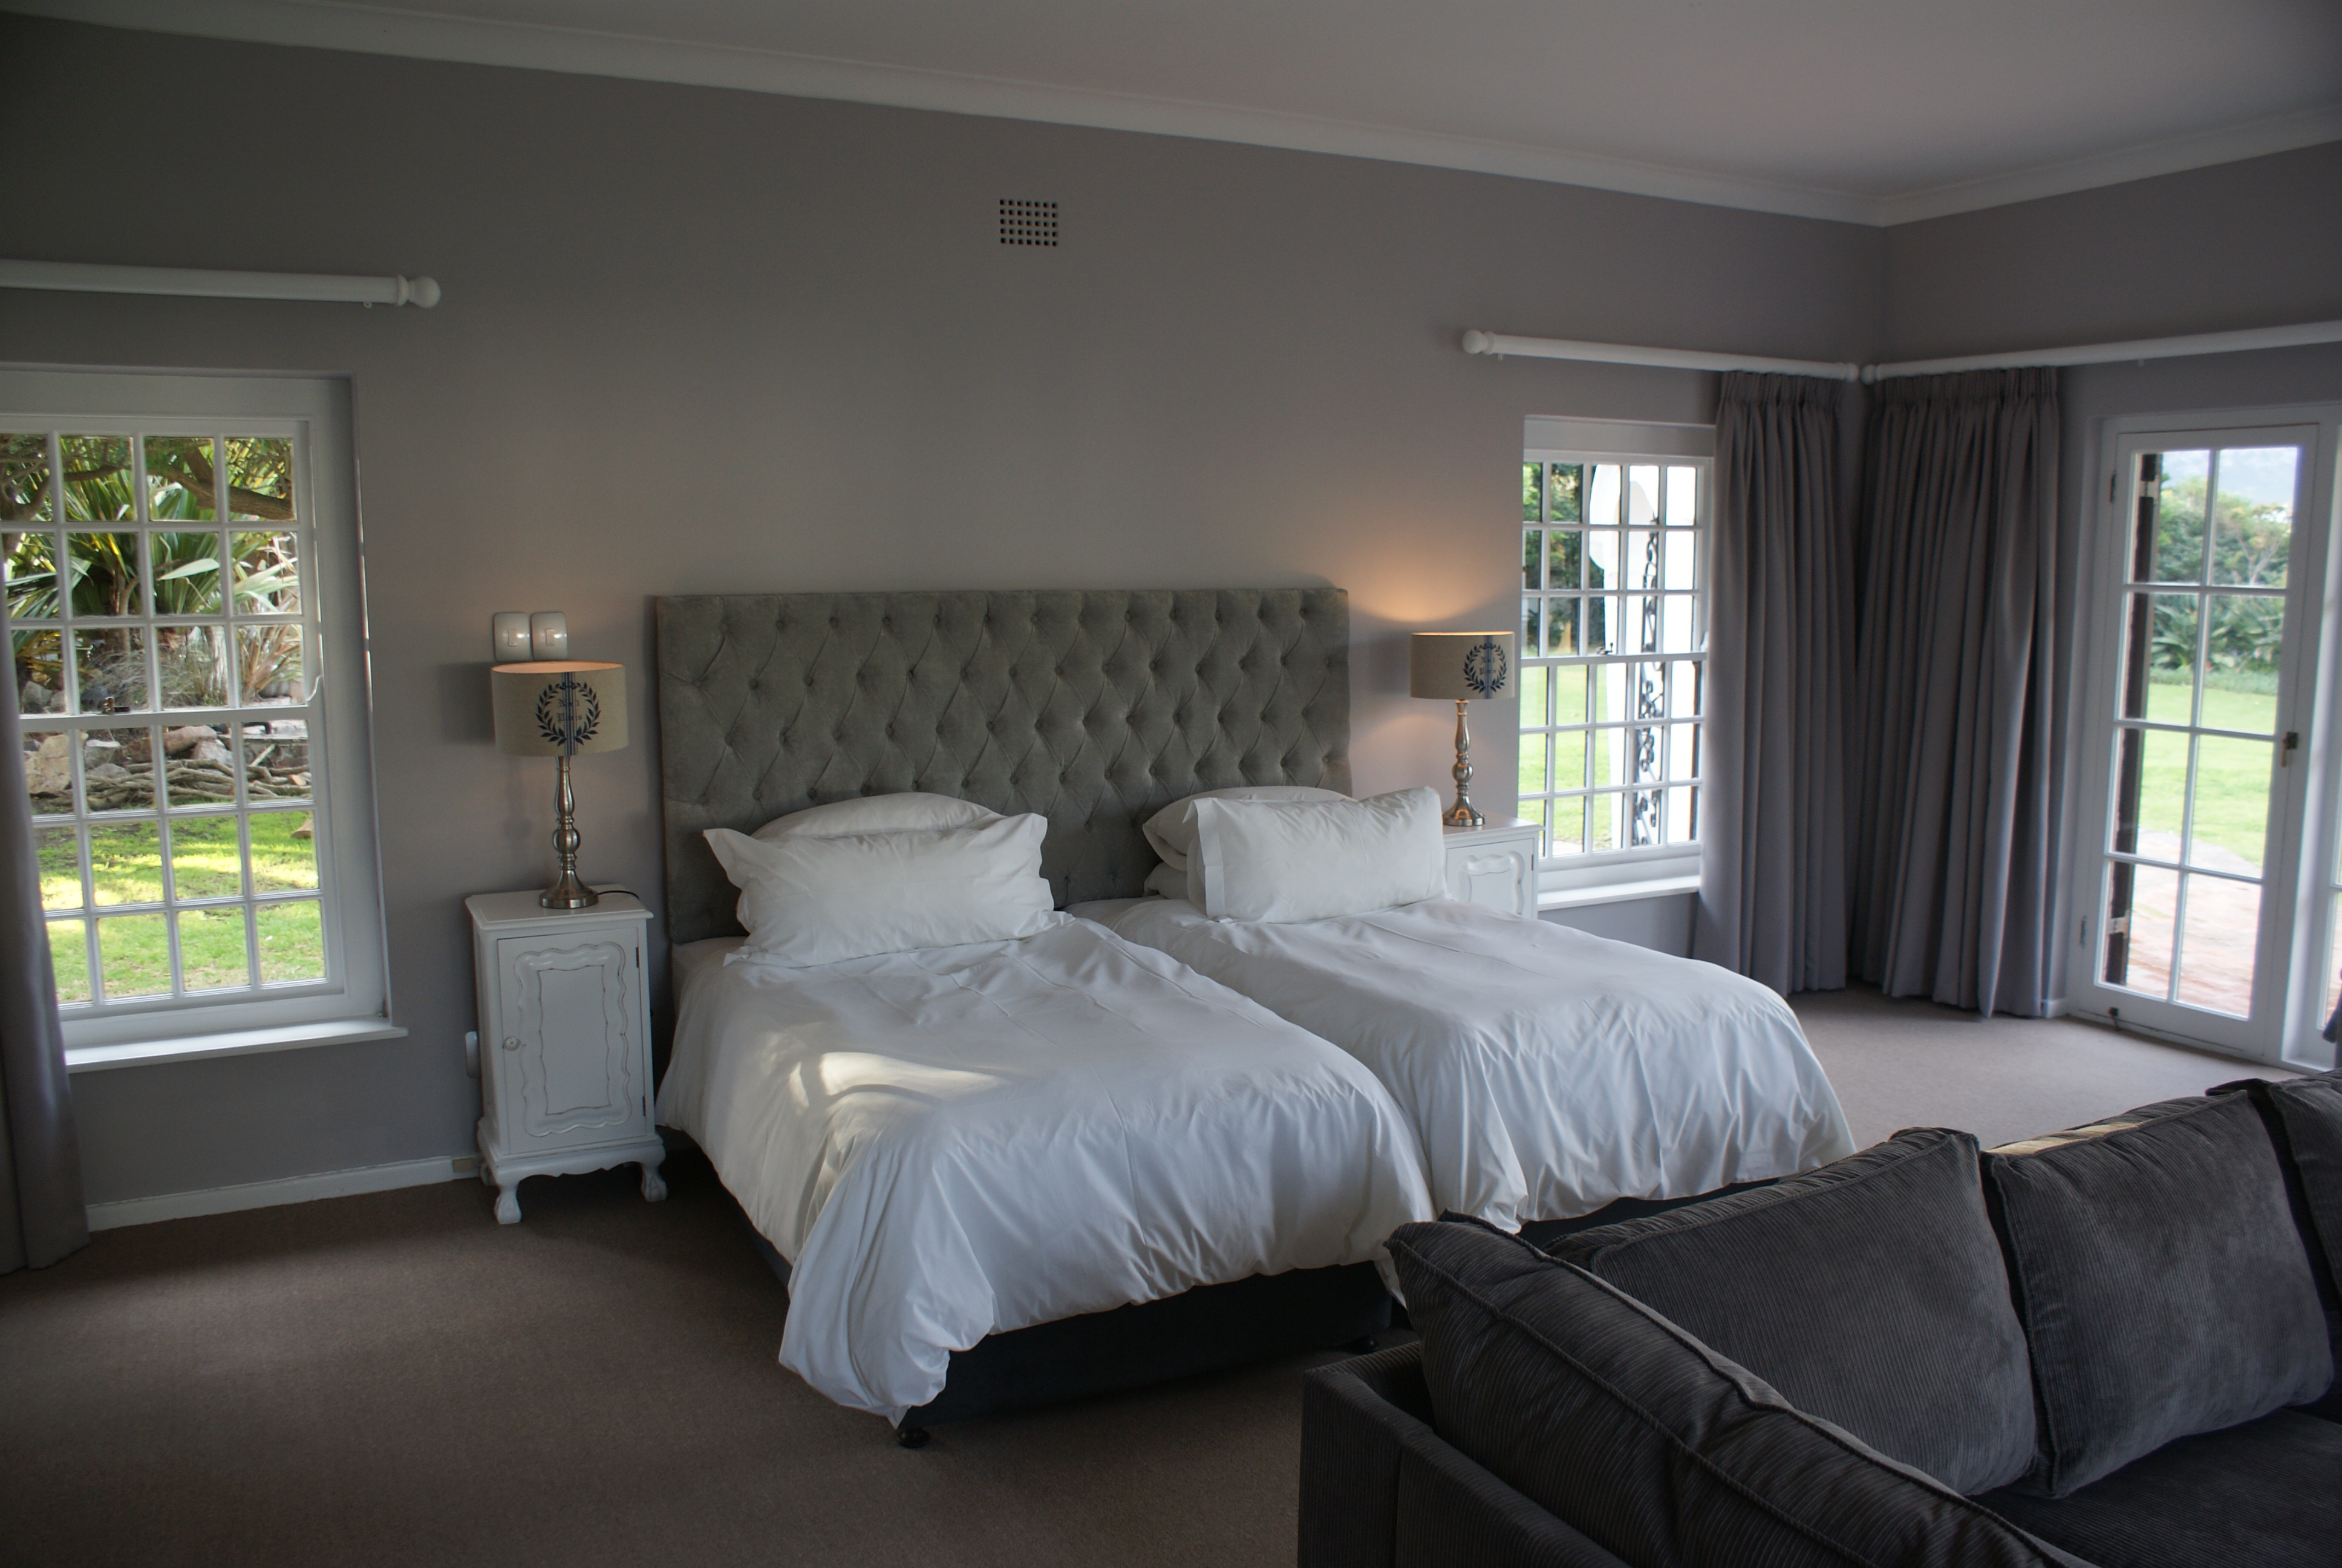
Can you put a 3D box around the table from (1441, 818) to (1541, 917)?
[{"bbox_3d":[0.901,0.506,5.774,0.420,0.767,0.382,-4,9,-27],"label":"table"}]

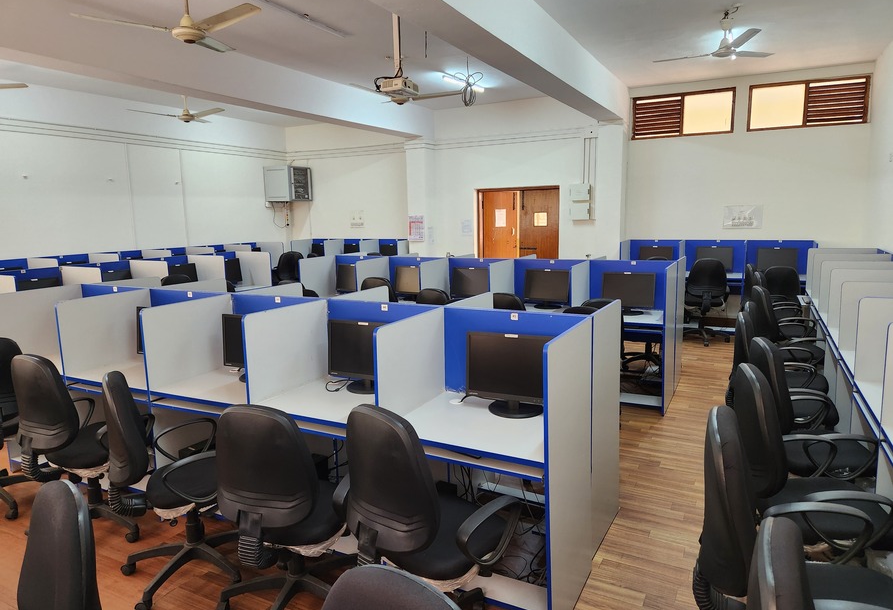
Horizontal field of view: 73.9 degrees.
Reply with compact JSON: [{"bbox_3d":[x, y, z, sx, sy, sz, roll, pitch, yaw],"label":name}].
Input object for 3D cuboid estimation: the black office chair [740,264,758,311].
[{"bbox_3d":[3.428,0.116,6.278,0.620,1.040,0.600,3,10,27],"label":"black office chair"}]

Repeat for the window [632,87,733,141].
[{"bbox_3d":[3.209,-2.591,8.093,1.290,0.570,0.100,3,10,27],"label":"window"}]

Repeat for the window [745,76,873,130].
[{"bbox_3d":[4.518,-2.514,7.445,1.290,0.560,0.090,3,10,27],"label":"window"}]

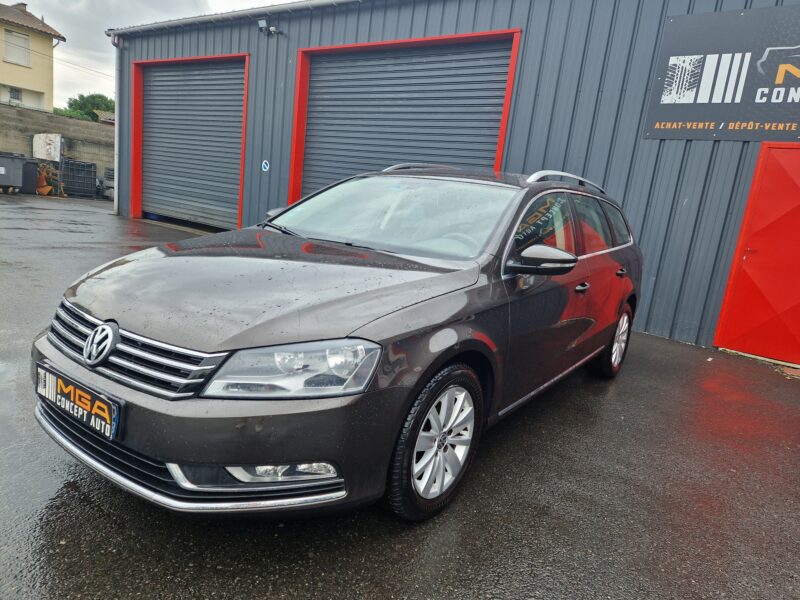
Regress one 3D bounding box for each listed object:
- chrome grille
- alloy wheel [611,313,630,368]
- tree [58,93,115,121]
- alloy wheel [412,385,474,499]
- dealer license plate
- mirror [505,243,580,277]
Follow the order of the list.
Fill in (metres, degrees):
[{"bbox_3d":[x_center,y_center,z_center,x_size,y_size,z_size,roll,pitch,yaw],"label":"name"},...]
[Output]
[{"bbox_3d":[-0.961,0.134,1.776,1.080,0.175,0.140,13,12,34],"label":"chrome grille"},{"bbox_3d":[1.689,0.306,4.244,0.170,0.440,0.440,13,12,34],"label":"alloy wheel"},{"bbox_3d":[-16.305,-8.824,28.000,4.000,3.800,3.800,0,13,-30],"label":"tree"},{"bbox_3d":[0.115,0.522,2.046,0.170,0.440,0.440,13,12,34],"label":"alloy wheel"},{"bbox_3d":[-1.050,0.320,1.719,0.525,0.115,0.025,13,12,34],"label":"dealer license plate"},{"bbox_3d":[0.638,-0.178,2.343,0.240,0.145,0.170,13,12,34],"label":"mirror"}]

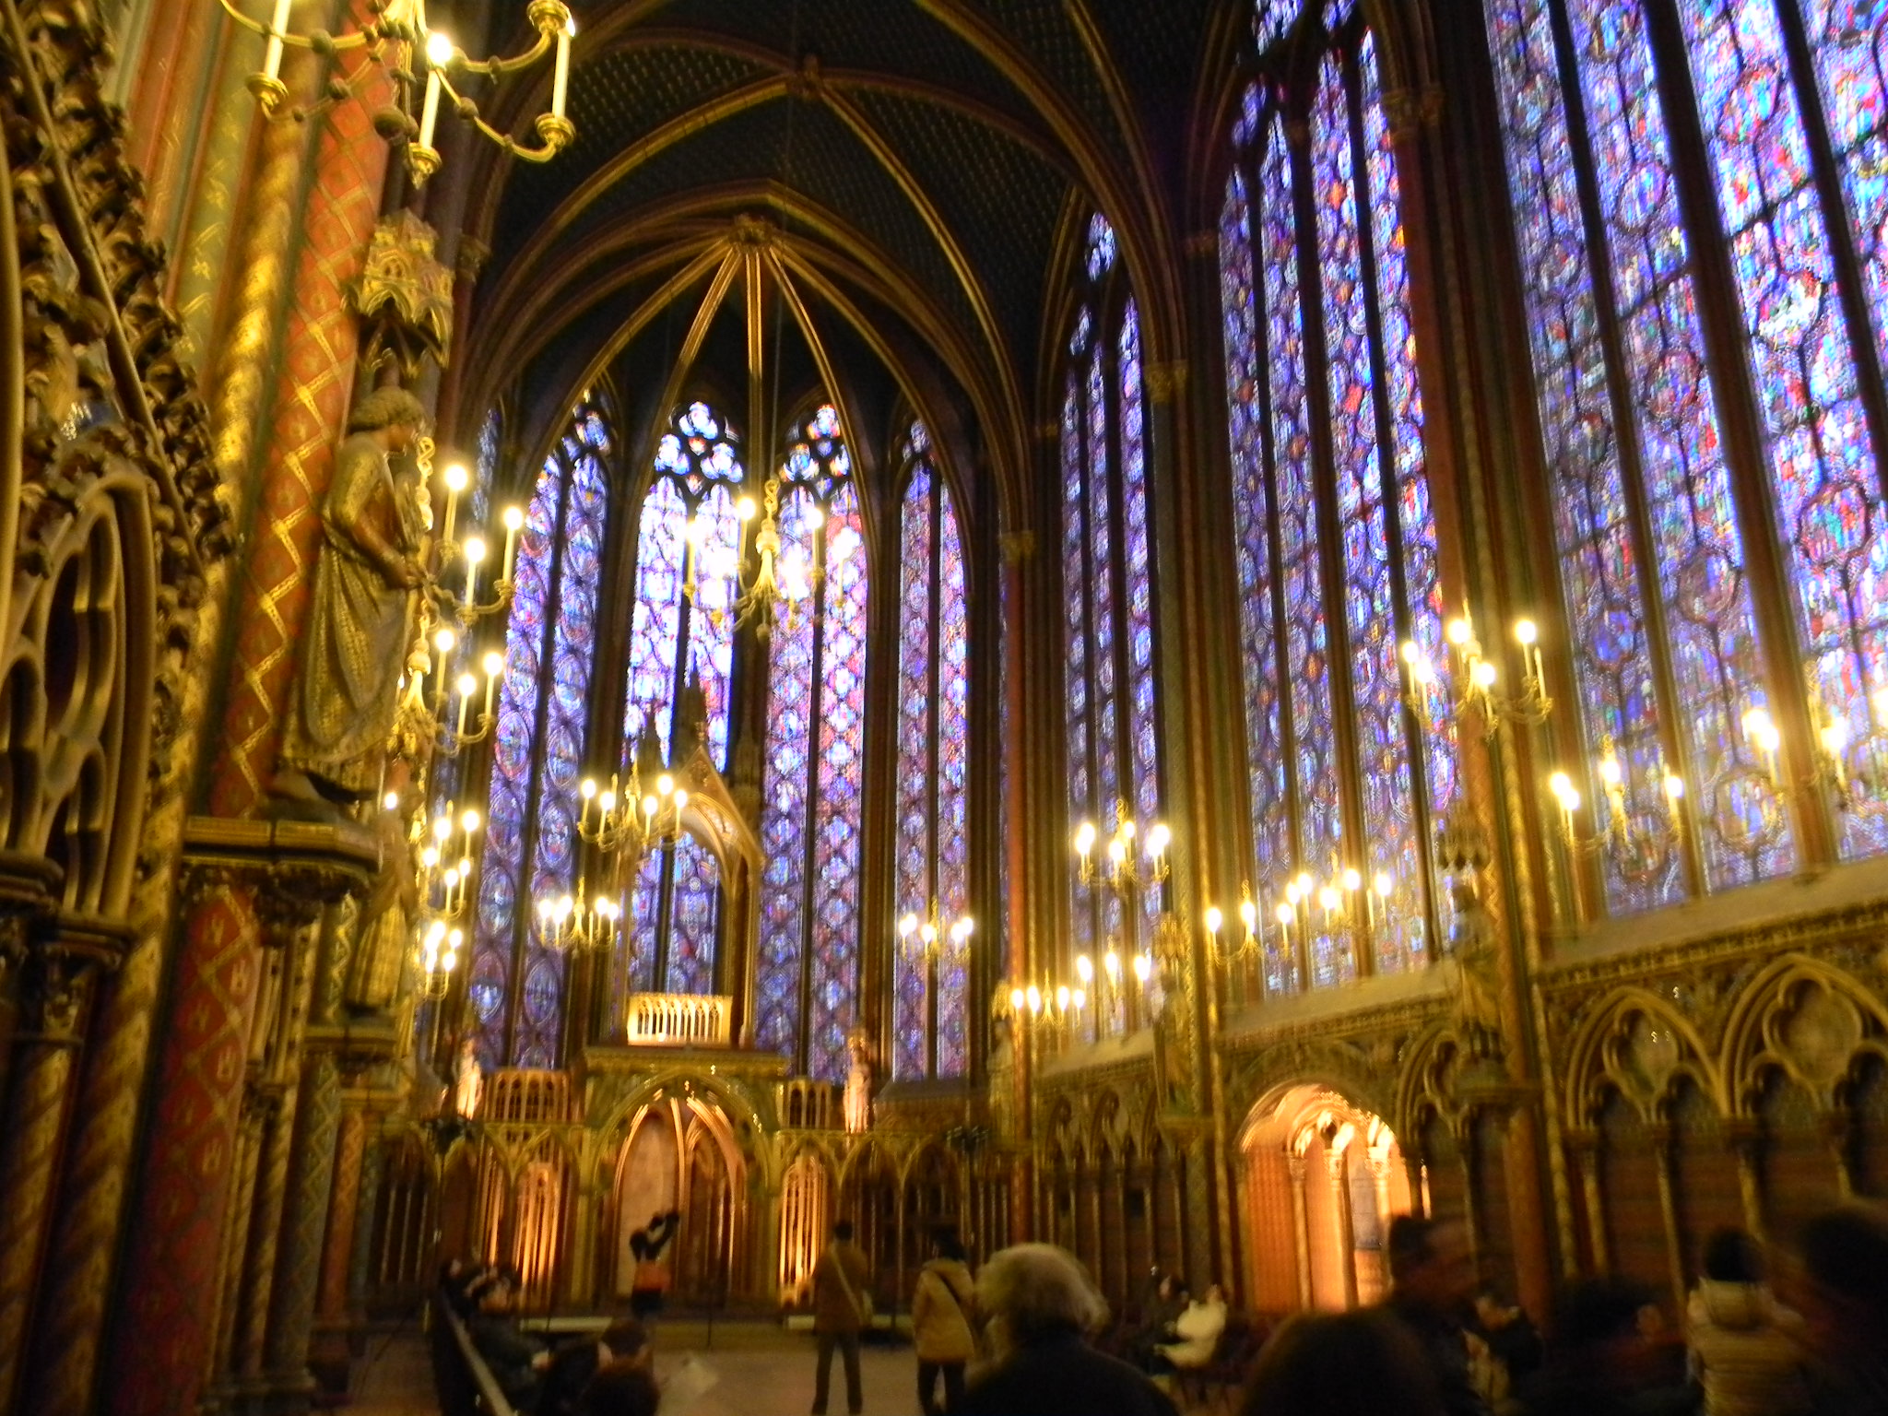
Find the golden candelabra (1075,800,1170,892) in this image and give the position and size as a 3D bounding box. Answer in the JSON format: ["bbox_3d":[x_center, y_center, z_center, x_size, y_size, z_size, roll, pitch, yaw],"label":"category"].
[{"bbox_3d":[1.960,1.508,16.836,1.000,1.100,1.000,0,-19,0],"label":"golden candelabra"}]

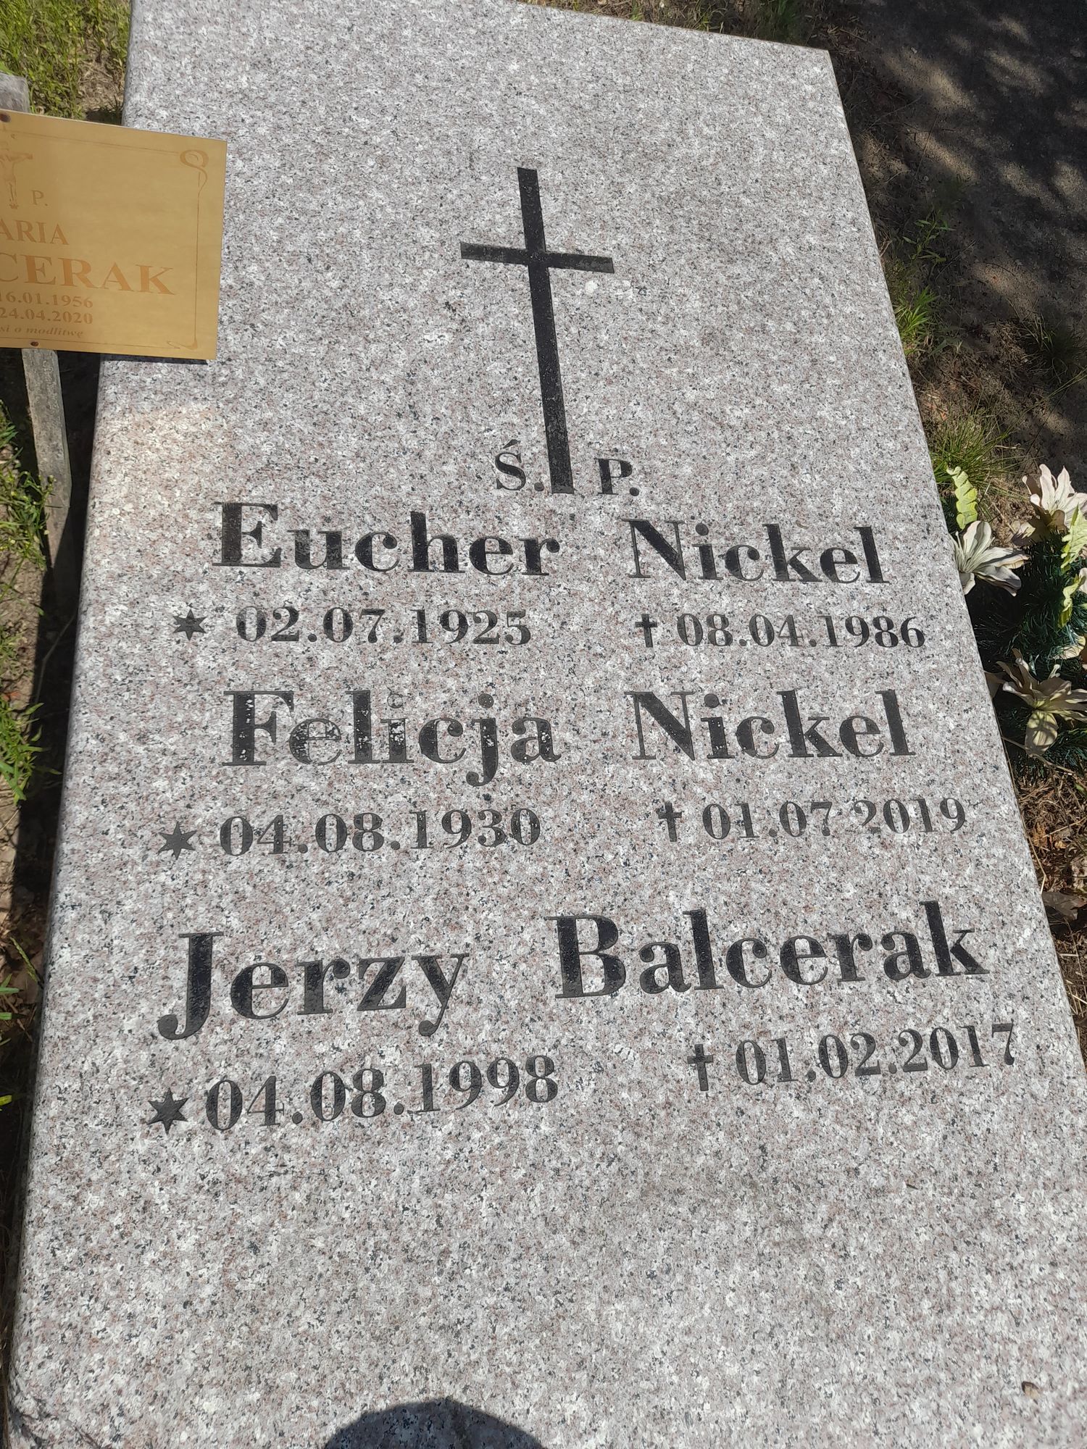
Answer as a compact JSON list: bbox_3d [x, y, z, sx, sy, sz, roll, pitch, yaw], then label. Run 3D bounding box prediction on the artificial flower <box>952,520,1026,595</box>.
[{"bbox_3d":[0.498,-0.188,1.200,0.110,0.080,0.110,-30,75,-24],"label":"artificial flower"}]

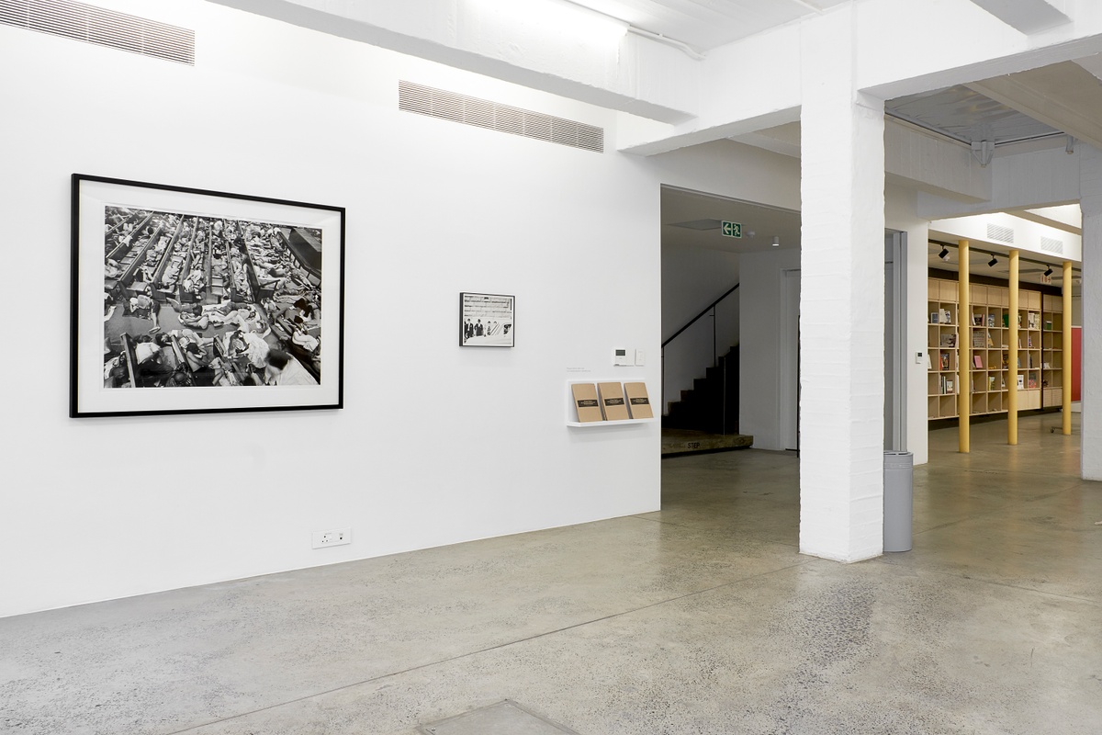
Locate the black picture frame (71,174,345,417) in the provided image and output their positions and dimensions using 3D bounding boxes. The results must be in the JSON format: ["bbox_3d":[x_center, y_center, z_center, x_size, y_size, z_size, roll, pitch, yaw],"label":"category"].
[{"bbox_3d":[-1.709,-0.336,4.289,1.365,1.137,0.045,0,0,-39],"label":"black picture frame"}]

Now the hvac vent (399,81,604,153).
[{"bbox_3d":[-0.258,-1.636,5.470,1.662,0.182,0.029,0,0,-39],"label":"hvac vent"}]

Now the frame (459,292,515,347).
[{"bbox_3d":[-0.407,-0.303,5.348,0.419,0.333,0.030,0,0,-39],"label":"frame"}]

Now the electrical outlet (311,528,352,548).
[{"bbox_3d":[-1.239,0.971,4.693,0.233,0.094,0.015,0,0,-39],"label":"electrical outlet"}]

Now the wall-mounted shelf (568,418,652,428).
[{"bbox_3d":[0.457,0.401,5.978,0.773,0.029,0.137,0,0,-39],"label":"wall-mounted shelf"}]

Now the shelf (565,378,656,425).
[{"bbox_3d":[0.457,0.248,5.978,0.773,0.328,0.137,0,0,-39],"label":"shelf"}]

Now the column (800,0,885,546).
[{"bbox_3d":[1.737,-0.484,4.953,0.357,3.203,0.323,0,0,-39],"label":"column"}]

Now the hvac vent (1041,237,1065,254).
[{"bbox_3d":[7.331,-1.781,12.073,0.809,0.188,0.029,0,0,-39],"label":"hvac vent"}]

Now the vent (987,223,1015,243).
[{"bbox_3d":[6.000,-1.777,11.000,0.797,0.180,0.029,0,0,-39],"label":"vent"}]

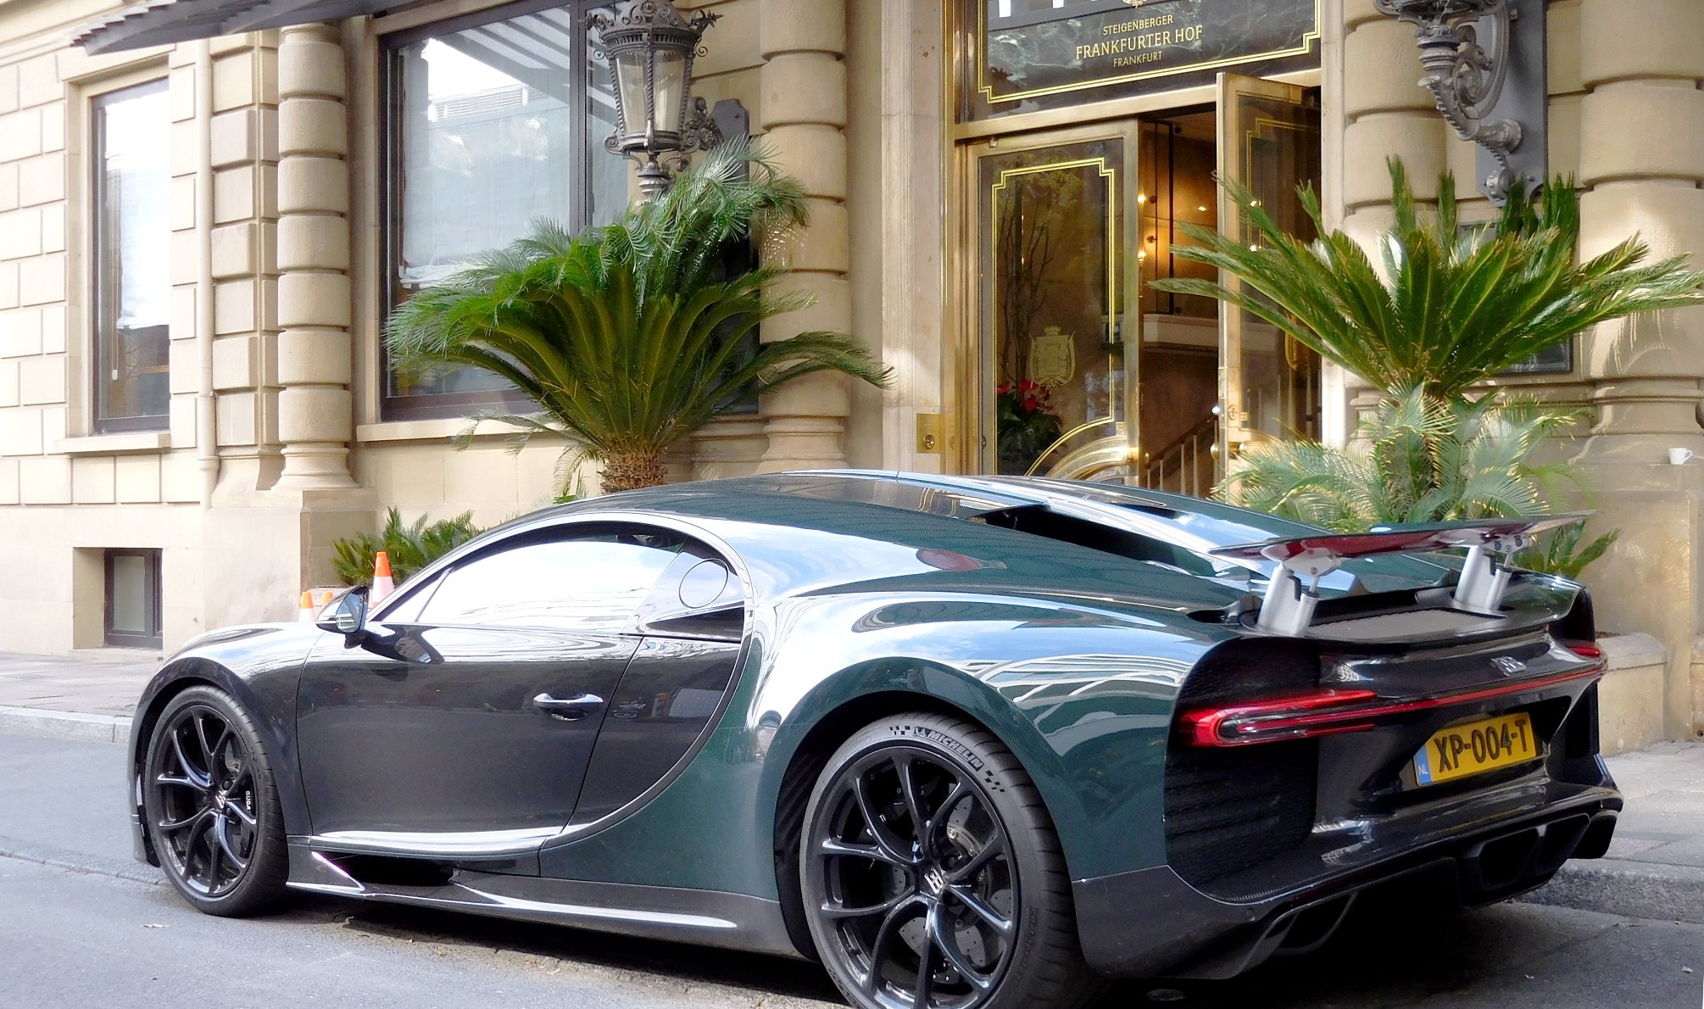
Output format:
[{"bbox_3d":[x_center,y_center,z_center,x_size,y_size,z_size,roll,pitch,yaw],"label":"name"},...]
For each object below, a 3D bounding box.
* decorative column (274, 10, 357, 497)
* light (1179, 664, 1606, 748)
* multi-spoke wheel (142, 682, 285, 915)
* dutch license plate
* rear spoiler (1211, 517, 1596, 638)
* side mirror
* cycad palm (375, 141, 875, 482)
[{"bbox_3d":[-3.289,-1.609,13.572,0.500,3.050,0.480,0,0,43],"label":"decorative column"},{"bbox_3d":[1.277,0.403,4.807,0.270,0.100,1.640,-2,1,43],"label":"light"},{"bbox_3d":[-1.769,0.837,6.480,0.680,0.670,0.285,-2,1,43],"label":"multi-spoke wheel"},{"bbox_3d":[1.345,0.522,4.750,0.020,0.110,0.520,-12,-6,43],"label":"dutch license plate"},{"bbox_3d":[1.233,0.146,4.834,0.380,0.250,1.540,-2,1,43],"label":"rear spoiler"},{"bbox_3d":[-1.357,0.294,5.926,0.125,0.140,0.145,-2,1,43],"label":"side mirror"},{"bbox_3d":[-1.011,-0.692,10.383,2.250,2.080,2.000,0,0,43],"label":"cycad palm"}]

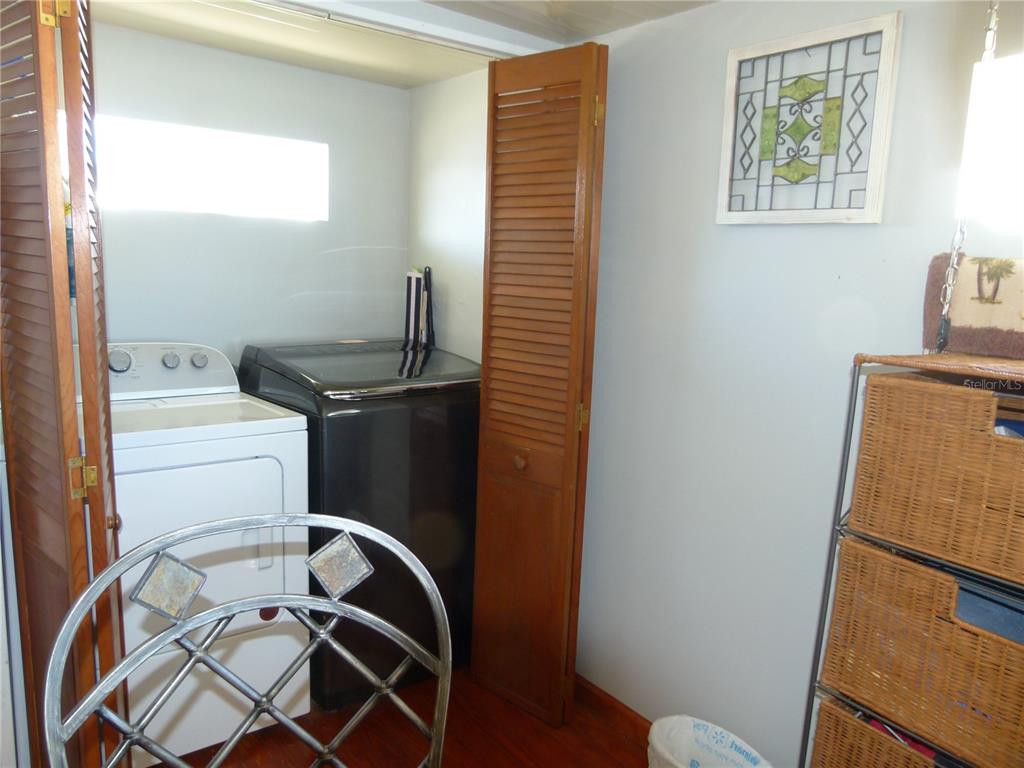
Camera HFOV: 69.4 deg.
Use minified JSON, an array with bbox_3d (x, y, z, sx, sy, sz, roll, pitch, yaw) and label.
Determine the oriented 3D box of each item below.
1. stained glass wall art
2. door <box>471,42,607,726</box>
[{"bbox_3d":[0.657,-0.575,1.681,0.024,0.414,0.403,-6,12,-39],"label":"stained glass wall art"},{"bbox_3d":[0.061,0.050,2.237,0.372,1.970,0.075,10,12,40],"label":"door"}]

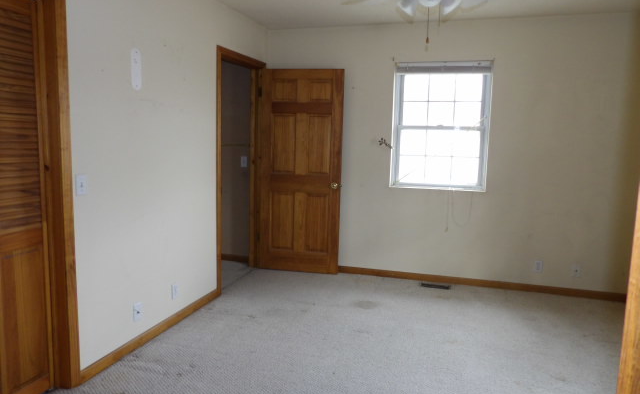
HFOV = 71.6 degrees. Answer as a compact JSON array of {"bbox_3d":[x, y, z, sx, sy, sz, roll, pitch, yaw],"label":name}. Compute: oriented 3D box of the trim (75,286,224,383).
[{"bbox_3d":[-1.107,0.909,3.148,0.015,0.073,1.470,3,8,17],"label":"trim"}]

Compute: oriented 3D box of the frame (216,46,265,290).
[{"bbox_3d":[-0.776,-0.248,4.206,0.135,2.099,0.950,3,8,17],"label":"frame"}]

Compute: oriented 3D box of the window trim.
[{"bbox_3d":[1.124,-0.657,4.162,0.886,1.179,0.100,3,8,17],"label":"window trim"}]

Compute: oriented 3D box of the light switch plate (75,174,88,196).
[{"bbox_3d":[-1.275,-0.063,2.386,0.008,0.116,0.072,3,8,17],"label":"light switch plate"}]

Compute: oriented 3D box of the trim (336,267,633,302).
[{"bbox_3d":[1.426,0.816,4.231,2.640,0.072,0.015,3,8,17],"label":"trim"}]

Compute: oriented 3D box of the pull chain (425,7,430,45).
[{"bbox_3d":[0.550,-0.877,2.270,0.018,0.200,0.018,3,8,17],"label":"pull chain"}]

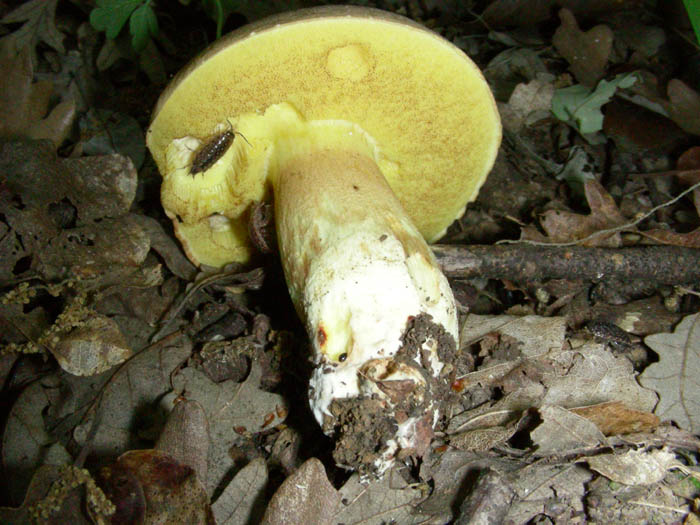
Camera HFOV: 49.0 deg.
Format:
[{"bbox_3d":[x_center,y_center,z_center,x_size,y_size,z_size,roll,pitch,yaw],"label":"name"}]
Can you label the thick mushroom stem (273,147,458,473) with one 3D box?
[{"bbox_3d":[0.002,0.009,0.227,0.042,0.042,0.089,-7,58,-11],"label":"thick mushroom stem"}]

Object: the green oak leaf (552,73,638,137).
[{"bbox_3d":[0.115,-0.074,0.360,0.040,0.022,0.028,10,32,16],"label":"green oak leaf"}]

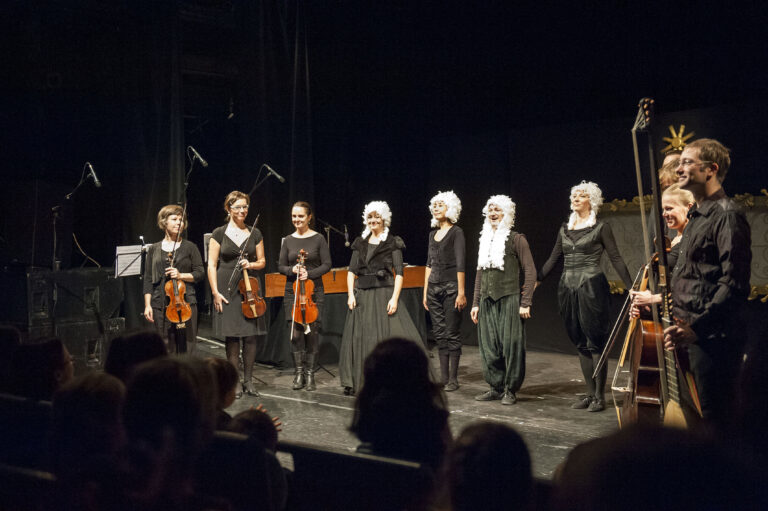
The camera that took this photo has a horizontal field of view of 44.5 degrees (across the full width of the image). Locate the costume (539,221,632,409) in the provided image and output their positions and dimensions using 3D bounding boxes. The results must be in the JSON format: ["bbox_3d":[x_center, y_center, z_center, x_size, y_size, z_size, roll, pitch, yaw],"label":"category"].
[{"bbox_3d":[1.572,0.458,7.280,0.700,1.475,0.340,0,1,30],"label":"costume"}]

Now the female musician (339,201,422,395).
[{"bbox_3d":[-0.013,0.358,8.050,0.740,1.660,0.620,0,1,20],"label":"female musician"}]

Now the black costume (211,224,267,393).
[{"bbox_3d":[-1.221,0.461,7.870,0.450,1.426,0.300,0,1,-12],"label":"black costume"}]

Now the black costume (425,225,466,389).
[{"bbox_3d":[0.536,0.453,8.170,0.400,1.446,0.280,0,1,32],"label":"black costume"}]

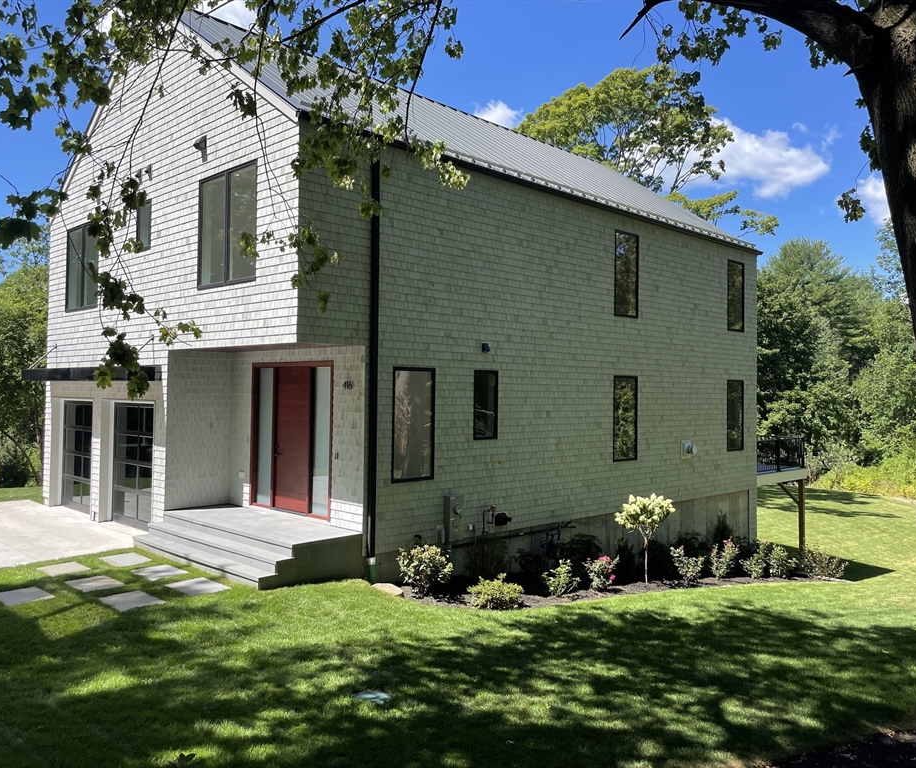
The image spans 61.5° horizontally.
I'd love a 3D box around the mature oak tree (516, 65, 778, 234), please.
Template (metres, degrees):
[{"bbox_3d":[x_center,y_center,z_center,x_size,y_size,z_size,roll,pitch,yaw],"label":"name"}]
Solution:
[{"bbox_3d":[8.500,-5.100,36.000,12.500,19.500,12.500,1,0,0],"label":"mature oak tree"}]

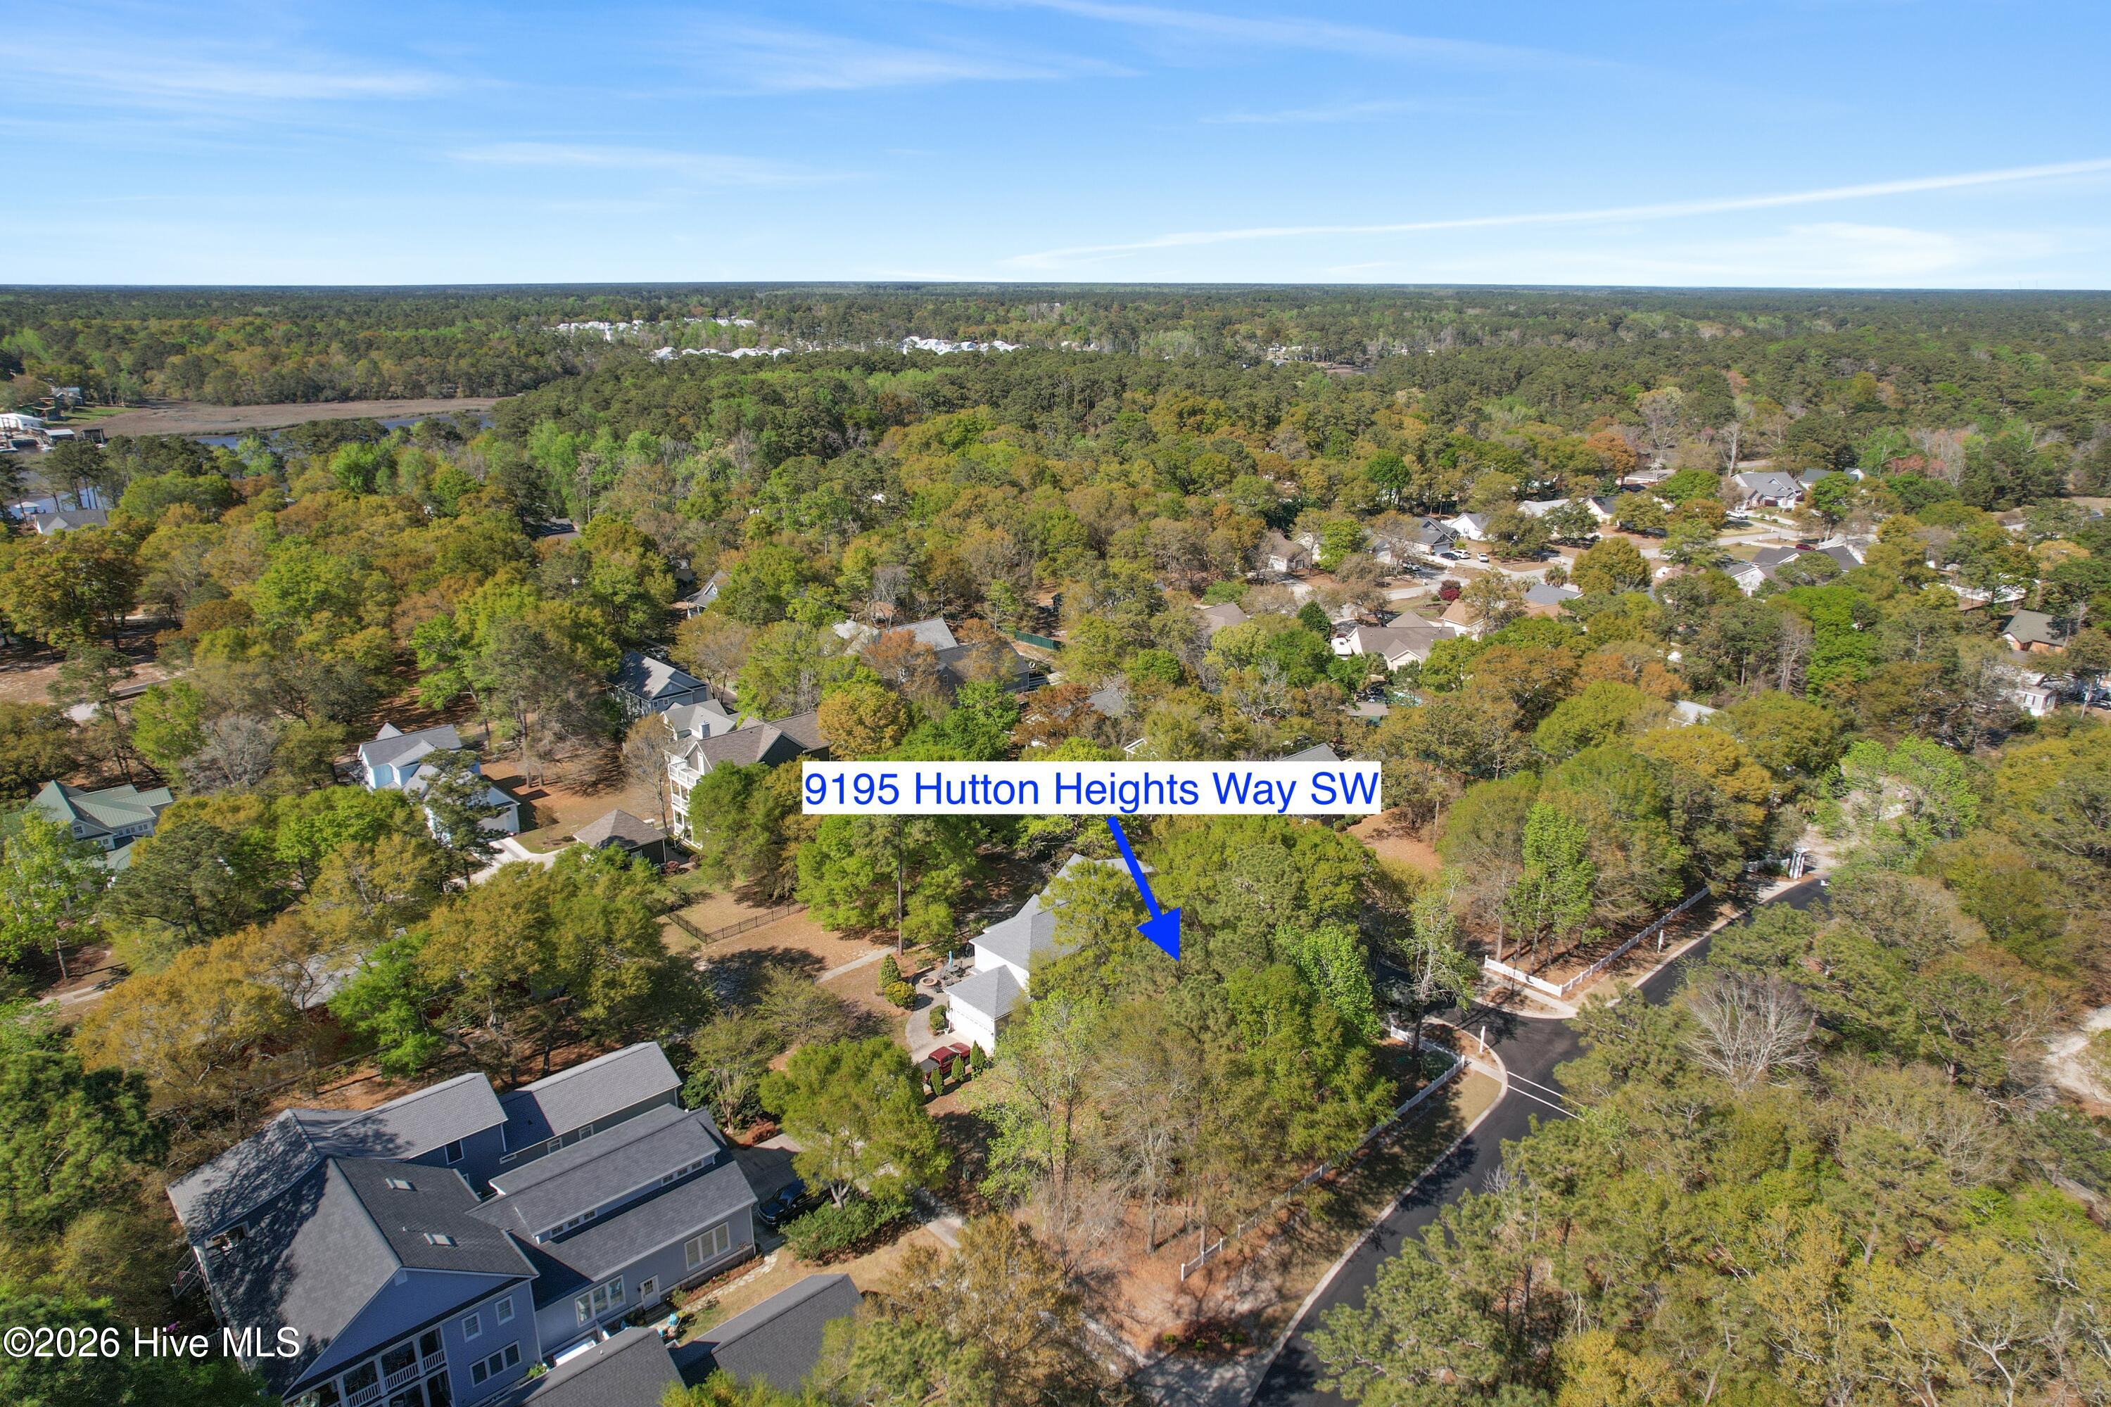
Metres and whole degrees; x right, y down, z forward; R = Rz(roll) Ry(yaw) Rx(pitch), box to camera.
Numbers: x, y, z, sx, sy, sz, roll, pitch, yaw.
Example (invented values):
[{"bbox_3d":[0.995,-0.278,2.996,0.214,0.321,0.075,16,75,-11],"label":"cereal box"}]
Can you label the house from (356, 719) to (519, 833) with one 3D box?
[{"bbox_3d":[-76.030,9.240,157.730,11.500,7.500,30.500,-17,25,-42],"label":"house"}]

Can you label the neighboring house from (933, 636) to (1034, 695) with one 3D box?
[{"bbox_3d":[-13.250,-5.730,204.910,15.200,7.000,13.800,-13,22,-36],"label":"neighboring house"}]

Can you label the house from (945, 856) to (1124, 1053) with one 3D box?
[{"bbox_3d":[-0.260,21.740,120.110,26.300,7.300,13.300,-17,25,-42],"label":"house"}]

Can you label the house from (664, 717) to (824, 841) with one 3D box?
[{"bbox_3d":[-33.730,7.530,144.710,18.820,11.580,12.060,-15,24,-40],"label":"house"}]

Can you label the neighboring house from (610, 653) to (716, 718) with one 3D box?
[{"bbox_3d":[-59.670,-2.850,194.980,10.000,7.500,14.200,-17,25,-42],"label":"neighboring house"}]

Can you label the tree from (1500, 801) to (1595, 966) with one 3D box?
[{"bbox_3d":[43.830,15.730,113.980,7.720,15.440,7.240,0,18,0],"label":"tree"}]

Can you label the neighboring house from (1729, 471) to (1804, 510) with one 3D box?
[{"bbox_3d":[210.130,-62.920,380.060,19.000,8.200,16.000,-1,18,-2],"label":"neighboring house"}]

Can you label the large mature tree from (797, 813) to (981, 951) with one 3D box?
[{"bbox_3d":[-15.460,14.380,119.490,14.960,14.280,13.510,0,18,0],"label":"large mature tree"}]

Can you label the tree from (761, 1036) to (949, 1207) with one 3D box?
[{"bbox_3d":[-13.660,29.710,89.240,12.000,11.200,11.700,0,18,0],"label":"tree"}]

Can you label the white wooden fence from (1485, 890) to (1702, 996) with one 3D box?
[{"bbox_3d":[55.460,22.040,129.380,32.300,1.200,8.200,-16,24,-40],"label":"white wooden fence"}]

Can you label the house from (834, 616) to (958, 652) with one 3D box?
[{"bbox_3d":[-25.790,-9.920,218.020,18.000,6.800,13.000,-17,25,-42],"label":"house"}]

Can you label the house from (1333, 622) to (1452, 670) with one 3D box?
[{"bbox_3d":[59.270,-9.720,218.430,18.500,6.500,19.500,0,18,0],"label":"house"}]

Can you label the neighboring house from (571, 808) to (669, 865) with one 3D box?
[{"bbox_3d":[-48.470,14.790,143.900,7.500,5.600,7.900,-17,25,-42],"label":"neighboring house"}]

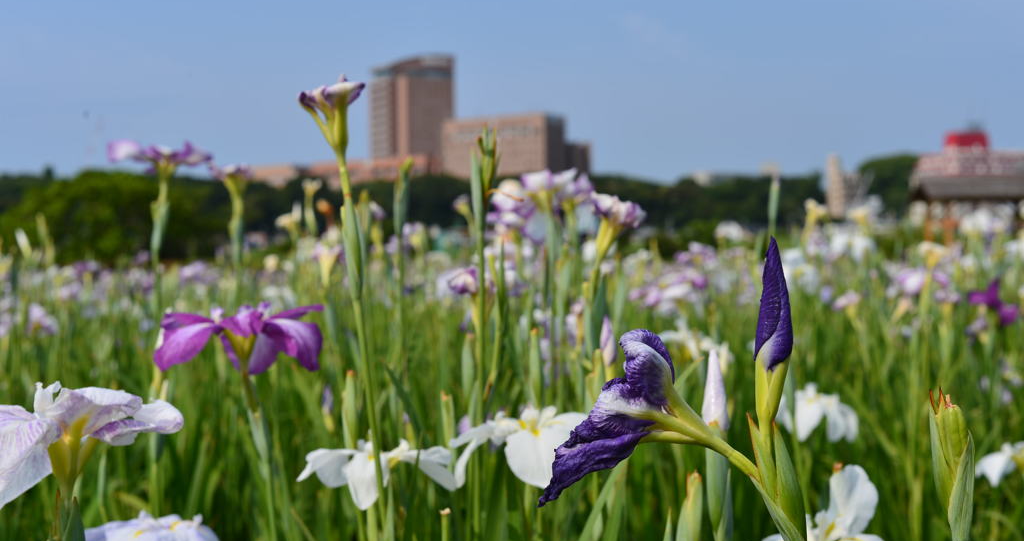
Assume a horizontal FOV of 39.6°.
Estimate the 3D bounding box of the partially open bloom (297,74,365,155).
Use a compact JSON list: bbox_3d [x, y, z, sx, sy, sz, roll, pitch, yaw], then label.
[{"bbox_3d":[-0.175,-0.150,1.370,0.064,0.076,0.058,0,1,0],"label":"partially open bloom"}]

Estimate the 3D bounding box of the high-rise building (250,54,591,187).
[{"bbox_3d":[-42.498,-66.882,660.000,158.000,62.000,48.000,1,1,30],"label":"high-rise building"}]

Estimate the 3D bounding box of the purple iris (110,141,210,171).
[{"bbox_3d":[-0.459,-0.147,1.850,0.130,0.043,0.115,0,1,0],"label":"purple iris"}]

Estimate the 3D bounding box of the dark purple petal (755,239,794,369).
[{"bbox_3d":[0.138,0.017,0.750,0.020,0.069,0.019,0,1,0],"label":"dark purple petal"}]

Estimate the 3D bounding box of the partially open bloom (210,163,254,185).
[{"bbox_3d":[-0.482,-0.167,2.450,0.074,0.037,0.072,0,1,0],"label":"partially open bloom"}]

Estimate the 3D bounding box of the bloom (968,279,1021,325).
[{"bbox_3d":[1.324,0.088,3.900,0.135,0.125,0.130,0,1,0],"label":"bloom"}]

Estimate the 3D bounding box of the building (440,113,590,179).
[{"bbox_3d":[1.539,-53.440,625.000,61.000,30.000,30.000,1,1,38],"label":"building"}]

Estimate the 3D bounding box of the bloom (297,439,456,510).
[{"bbox_3d":[-0.132,0.200,1.400,0.152,0.066,0.135,0,1,0],"label":"bloom"}]

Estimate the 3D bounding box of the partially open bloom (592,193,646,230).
[{"bbox_3d":[0.129,-0.071,1.700,0.063,0.045,0.060,0,1,0],"label":"partially open bloom"}]

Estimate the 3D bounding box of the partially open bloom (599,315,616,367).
[{"bbox_3d":[0.112,0.082,1.670,0.021,0.060,0.020,0,1,0],"label":"partially open bloom"}]

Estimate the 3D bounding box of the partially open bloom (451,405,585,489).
[{"bbox_3d":[0.008,0.166,1.340,0.133,0.076,0.128,0,1,0],"label":"partially open bloom"}]

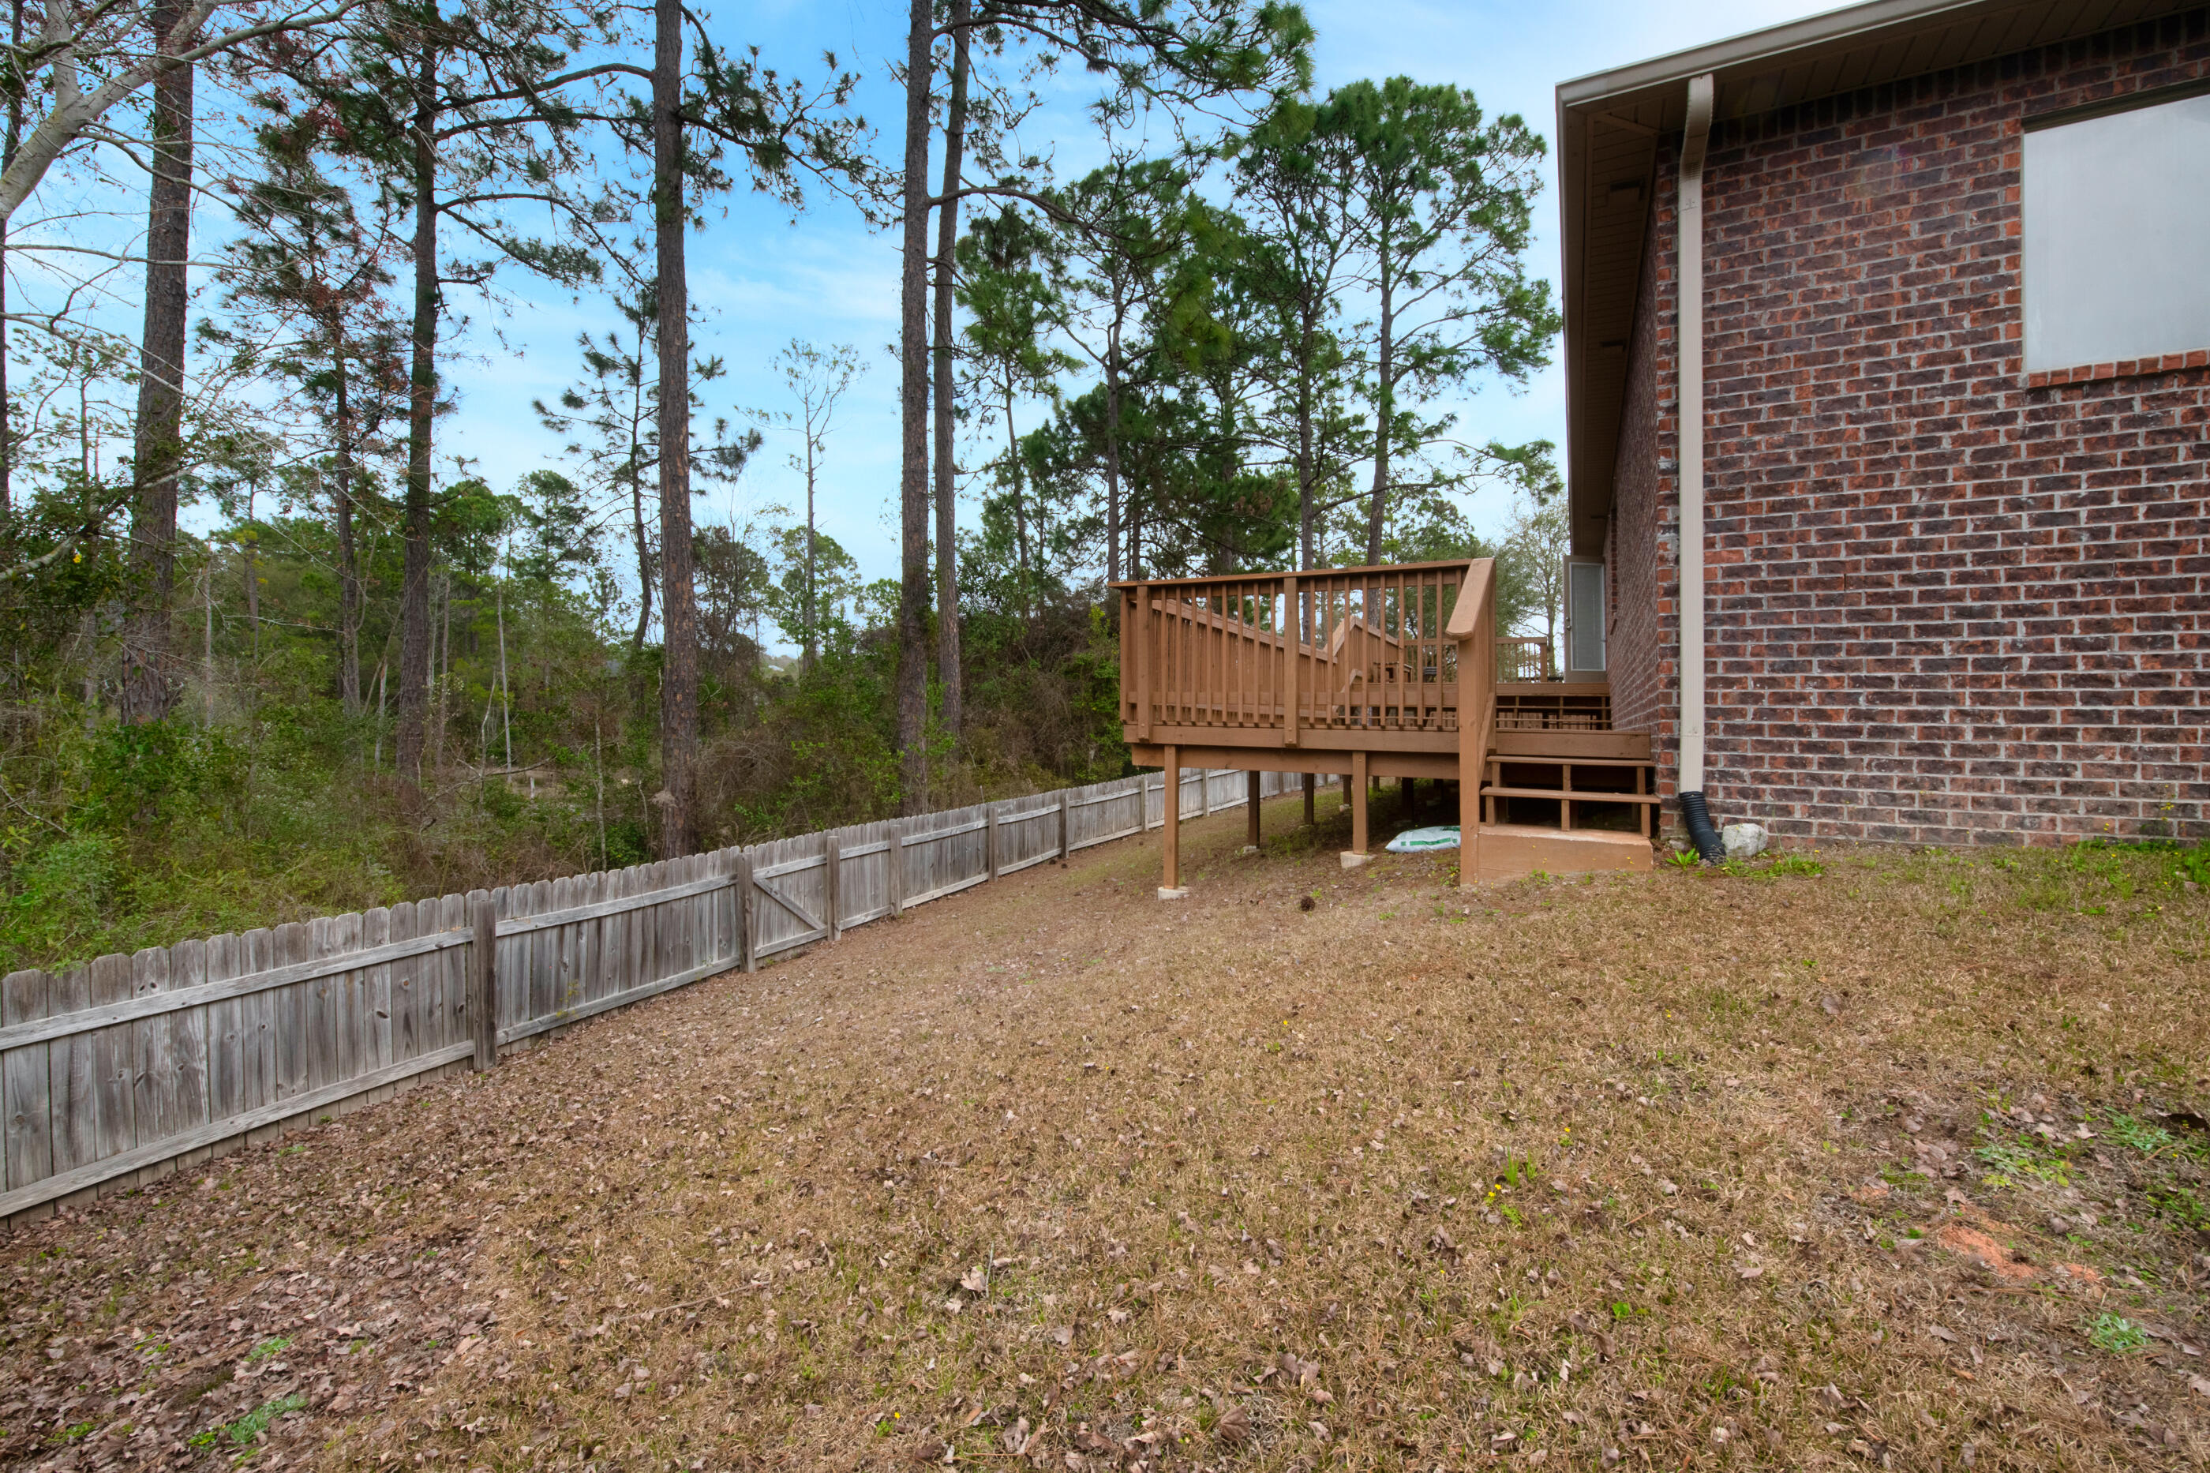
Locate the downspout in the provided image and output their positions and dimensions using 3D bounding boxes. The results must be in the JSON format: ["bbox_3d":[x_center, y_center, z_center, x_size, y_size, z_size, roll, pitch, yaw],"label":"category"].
[{"bbox_3d":[3.227,-1.365,4.613,0.180,4.110,0.450,0,0,27],"label":"downspout"}]

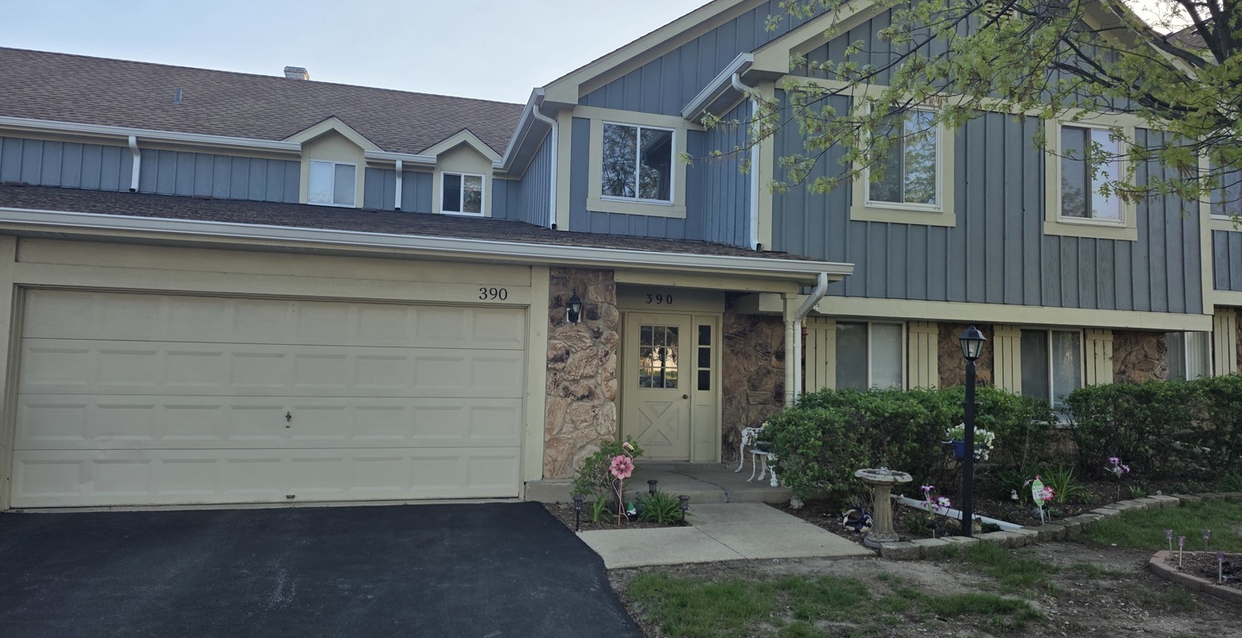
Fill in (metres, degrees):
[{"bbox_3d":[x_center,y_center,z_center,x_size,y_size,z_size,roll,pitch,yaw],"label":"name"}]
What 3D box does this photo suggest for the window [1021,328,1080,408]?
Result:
[{"bbox_3d":[6.628,0.859,12.750,1.162,1.400,0.100,2,-3,-15],"label":"window"}]

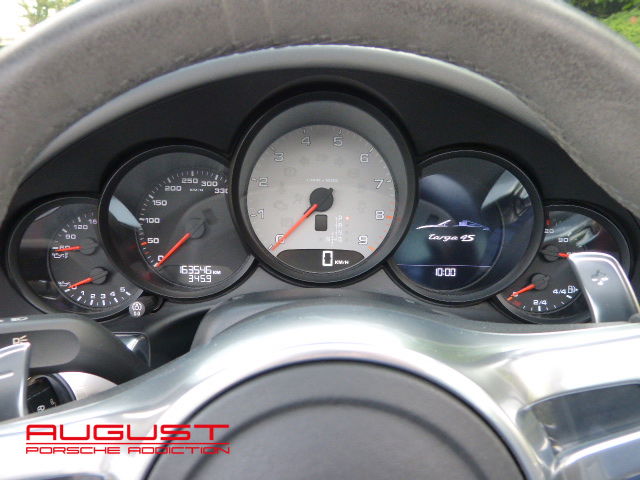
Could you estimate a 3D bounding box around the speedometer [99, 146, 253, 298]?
[{"bbox_3d":[-0.100,-0.012,0.414,0.107,0.107,0.034,1,-3,-1],"label":"speedometer"}]

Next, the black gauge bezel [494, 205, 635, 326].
[{"bbox_3d":[0.177,0.018,0.425,0.091,0.091,0.034,1,-3,-1],"label":"black gauge bezel"}]

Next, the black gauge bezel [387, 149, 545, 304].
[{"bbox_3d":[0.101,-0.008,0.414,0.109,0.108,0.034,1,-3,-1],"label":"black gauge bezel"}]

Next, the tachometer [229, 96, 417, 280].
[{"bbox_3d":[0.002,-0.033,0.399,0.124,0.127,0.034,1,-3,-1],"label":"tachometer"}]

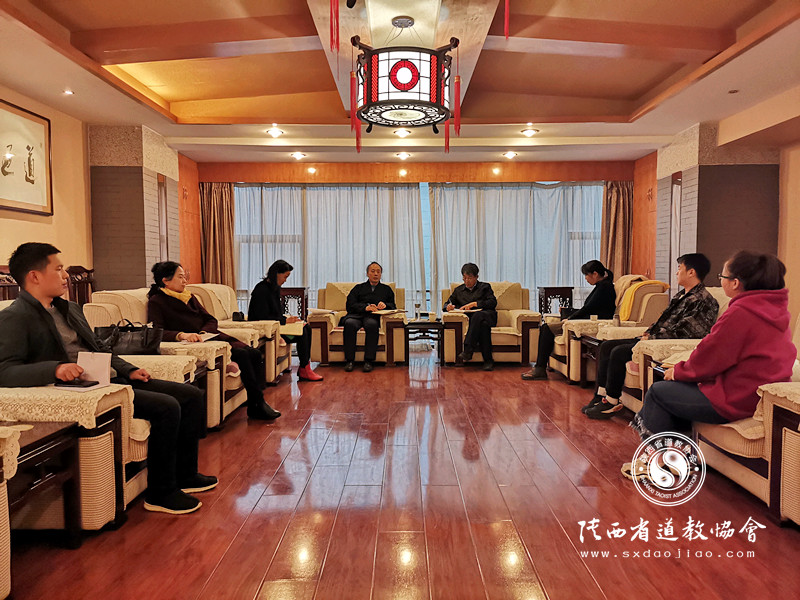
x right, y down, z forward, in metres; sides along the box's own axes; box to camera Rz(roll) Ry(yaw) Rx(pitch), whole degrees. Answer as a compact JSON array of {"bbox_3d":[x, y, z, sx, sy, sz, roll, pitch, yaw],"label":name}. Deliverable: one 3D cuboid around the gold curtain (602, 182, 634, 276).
[{"bbox_3d":[2.811,-0.433,7.763,0.460,2.220,0.160,0,3,1],"label":"gold curtain"}]

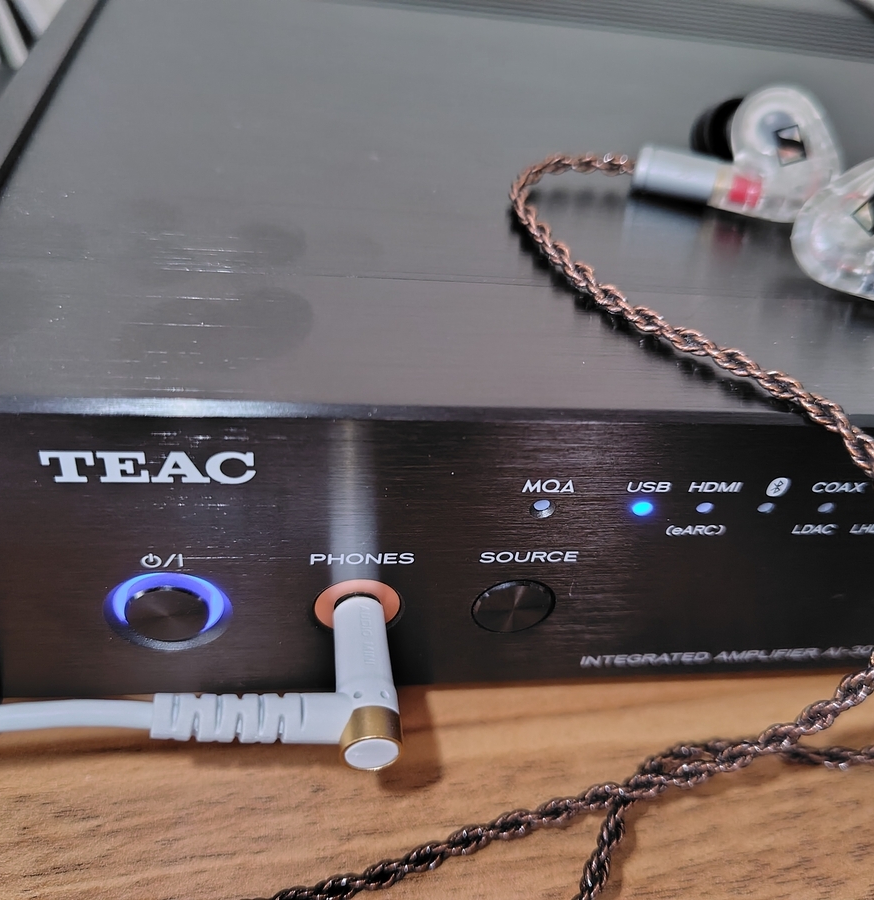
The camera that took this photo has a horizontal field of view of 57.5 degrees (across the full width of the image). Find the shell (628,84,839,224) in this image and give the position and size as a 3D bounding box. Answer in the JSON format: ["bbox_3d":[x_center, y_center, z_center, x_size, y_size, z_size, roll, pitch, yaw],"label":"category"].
[{"bbox_3d":[0.048,-0.048,0.129,0.032,0.021,0.017,10,5,-1],"label":"shell"}]

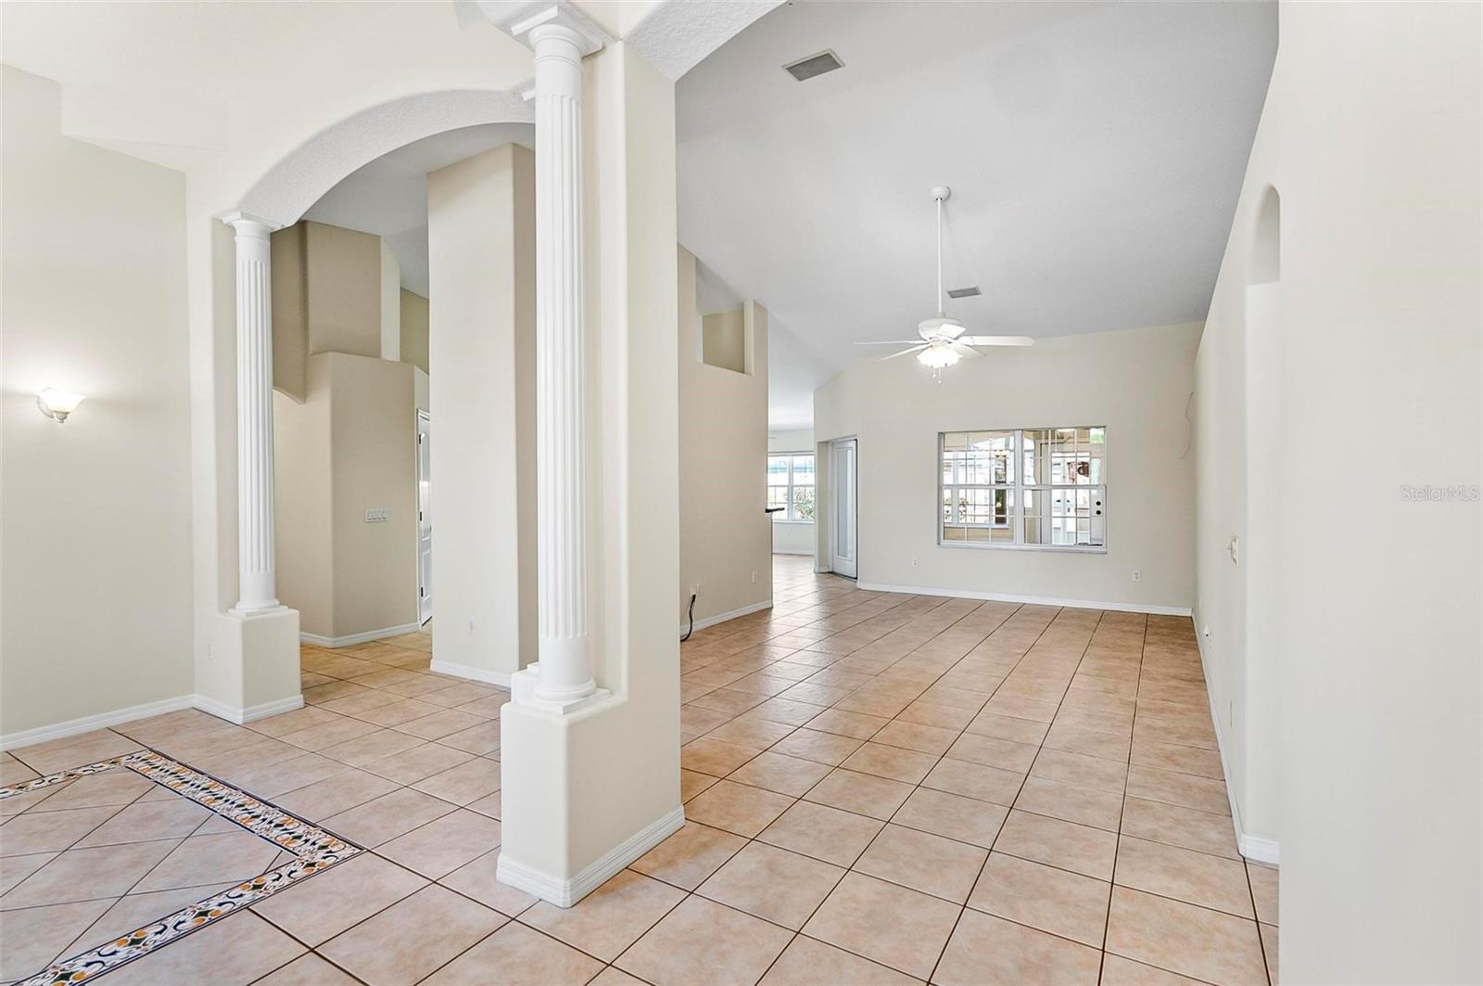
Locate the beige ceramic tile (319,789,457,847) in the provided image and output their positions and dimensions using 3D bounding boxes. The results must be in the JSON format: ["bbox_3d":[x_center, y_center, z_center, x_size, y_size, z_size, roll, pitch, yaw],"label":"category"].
[{"bbox_3d":[-1.508,1.390,2.829,0.400,0.012,0.400,0,1,31],"label":"beige ceramic tile"}]

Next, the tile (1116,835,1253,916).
[{"bbox_3d":[1.585,1.373,2.375,0.400,0.010,0.400,0,1,32],"label":"tile"}]

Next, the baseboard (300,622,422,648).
[{"bbox_3d":[-3.531,1.287,6.138,0.460,0.102,0.879,0,1,31],"label":"baseboard"}]

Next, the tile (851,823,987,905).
[{"bbox_3d":[0.679,1.380,2.469,0.400,0.012,0.400,0,1,31],"label":"tile"}]

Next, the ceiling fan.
[{"bbox_3d":[1.477,-1.583,4.900,1.280,1.400,1.280,0,0,0],"label":"ceiling fan"}]

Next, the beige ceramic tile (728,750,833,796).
[{"bbox_3d":[0.196,1.376,3.226,0.400,0.010,0.400,0,1,32],"label":"beige ceramic tile"}]

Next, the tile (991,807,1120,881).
[{"bbox_3d":[1.239,1.374,2.585,0.400,0.010,0.400,0,1,32],"label":"tile"}]

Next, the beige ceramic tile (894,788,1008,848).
[{"bbox_3d":[0.898,1.382,2.813,0.411,0.010,0.411,0,1,31],"label":"beige ceramic tile"}]

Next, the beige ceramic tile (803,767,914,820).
[{"bbox_3d":[0.548,1.376,3.016,0.400,0.012,0.400,0,1,31],"label":"beige ceramic tile"}]

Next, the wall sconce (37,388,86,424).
[{"bbox_3d":[-3.804,-0.485,3.676,0.210,0.200,0.175,0,1,31],"label":"wall sconce"}]

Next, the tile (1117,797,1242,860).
[{"bbox_3d":[1.797,1.369,2.701,0.400,0.010,0.400,0,1,32],"label":"tile"}]

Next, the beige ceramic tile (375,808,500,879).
[{"bbox_3d":[-1.163,1.391,2.629,0.411,0.010,0.411,0,1,31],"label":"beige ceramic tile"}]

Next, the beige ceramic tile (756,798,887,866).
[{"bbox_3d":[0.329,1.386,2.683,0.411,0.010,0.411,0,1,31],"label":"beige ceramic tile"}]

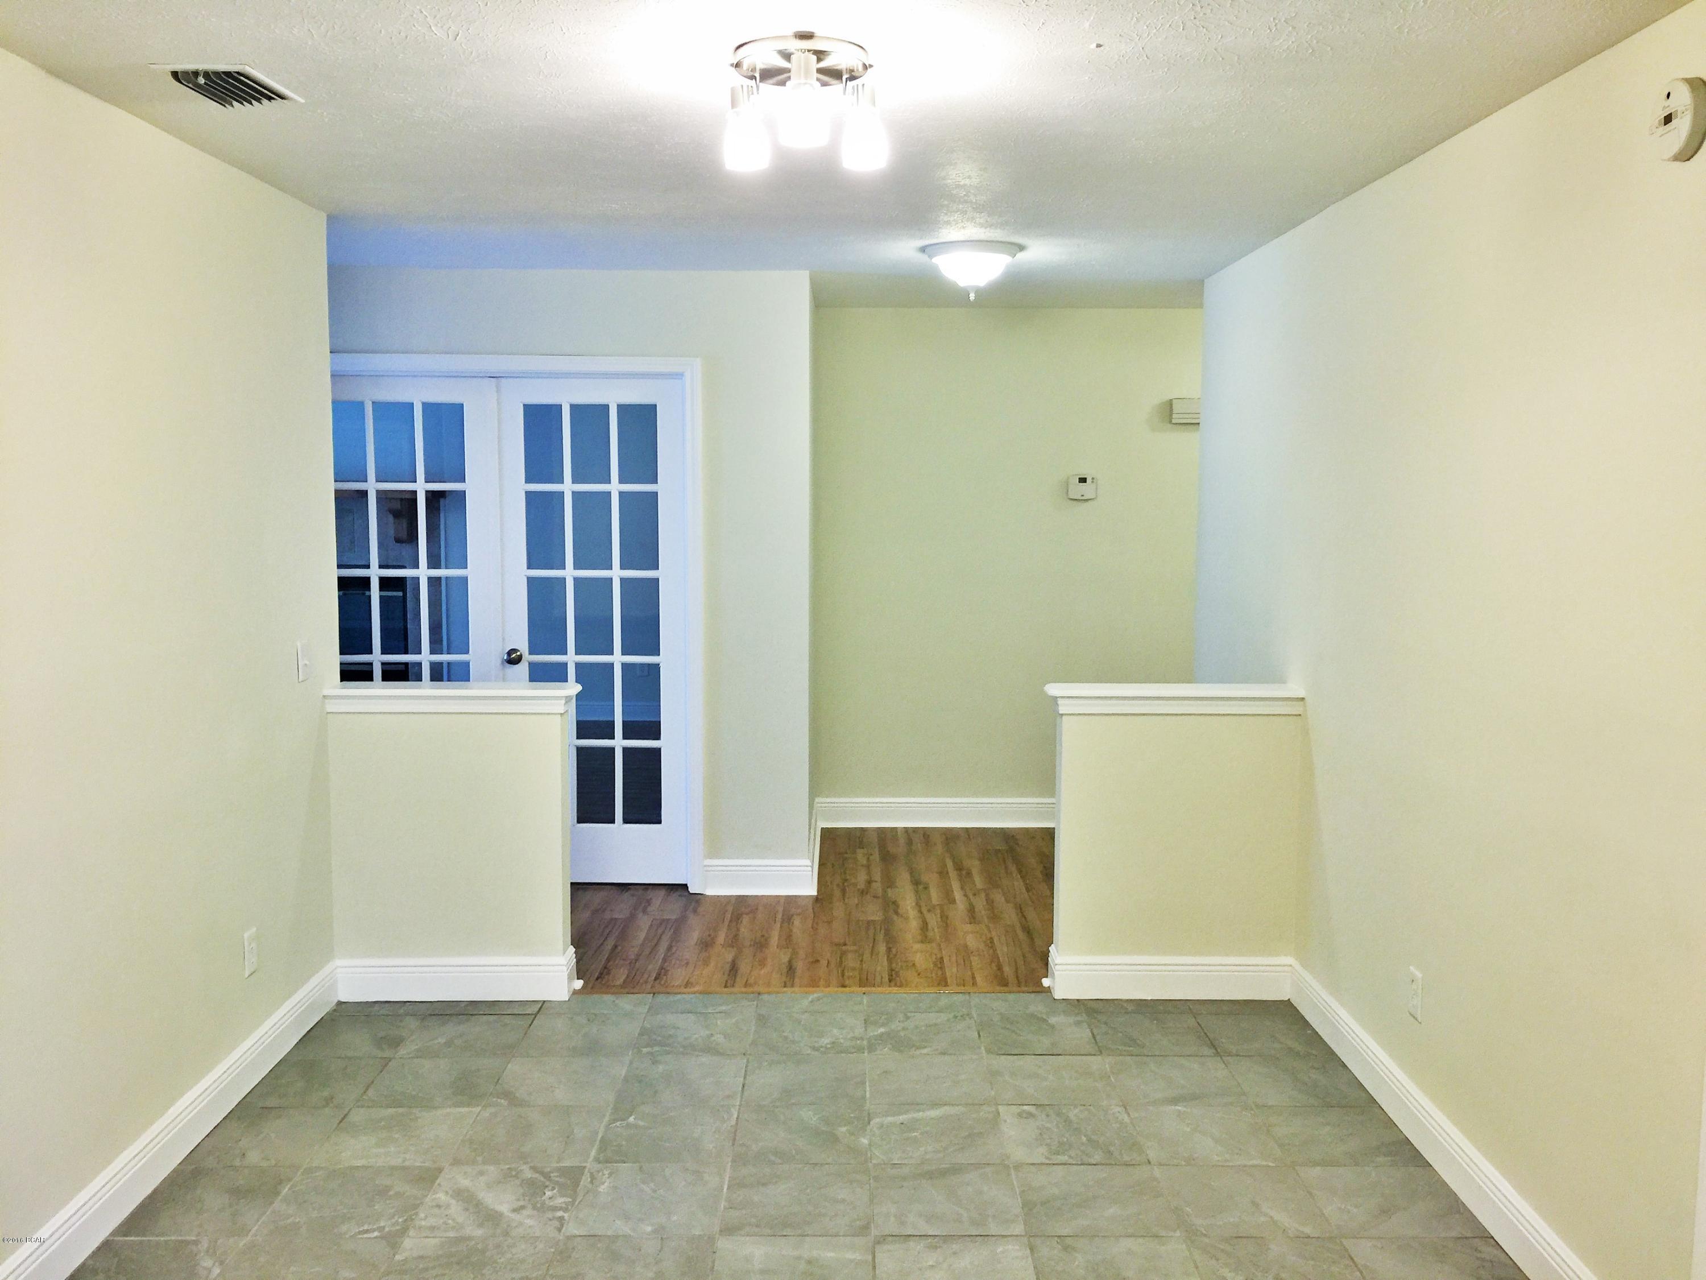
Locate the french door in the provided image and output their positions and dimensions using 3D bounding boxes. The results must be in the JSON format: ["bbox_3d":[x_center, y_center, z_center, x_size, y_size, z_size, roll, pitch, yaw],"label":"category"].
[{"bbox_3d":[-1.386,-0.017,5.695,1.461,2.028,0.046,0,6,0],"label":"french door"}]

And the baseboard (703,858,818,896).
[{"bbox_3d":[-0.371,0.950,5.706,0.449,0.137,0.018,0,6,0],"label":"baseboard"}]

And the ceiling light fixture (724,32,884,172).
[{"bbox_3d":[-0.091,-0.986,2.641,0.303,0.207,0.270,0,6,0],"label":"ceiling light fixture"}]

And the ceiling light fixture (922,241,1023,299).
[{"bbox_3d":[0.415,-1.263,4.936,0.349,0.165,0.349,0,6,0],"label":"ceiling light fixture"}]

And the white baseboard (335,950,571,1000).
[{"bbox_3d":[-1.267,1.074,4.603,0.753,0.135,0.127,0,6,0],"label":"white baseboard"}]

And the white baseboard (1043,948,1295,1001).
[{"bbox_3d":[1.021,1.073,4.612,0.760,0.137,0.128,0,6,0],"label":"white baseboard"}]

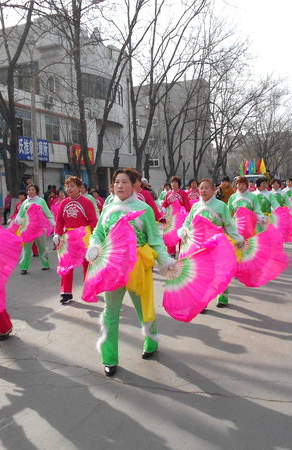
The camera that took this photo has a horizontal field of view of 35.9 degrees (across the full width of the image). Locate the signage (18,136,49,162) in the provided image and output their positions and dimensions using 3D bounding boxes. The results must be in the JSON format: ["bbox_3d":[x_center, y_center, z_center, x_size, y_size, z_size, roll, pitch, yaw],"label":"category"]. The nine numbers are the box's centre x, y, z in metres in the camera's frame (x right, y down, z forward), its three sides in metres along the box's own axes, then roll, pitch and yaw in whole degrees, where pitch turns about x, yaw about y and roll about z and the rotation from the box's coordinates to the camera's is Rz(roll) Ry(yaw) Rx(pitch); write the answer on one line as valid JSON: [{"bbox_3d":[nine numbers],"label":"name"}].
[{"bbox_3d":[-7.164,-4.728,28.400,0.150,1.401,3.314,0,5,23],"label":"signage"}]

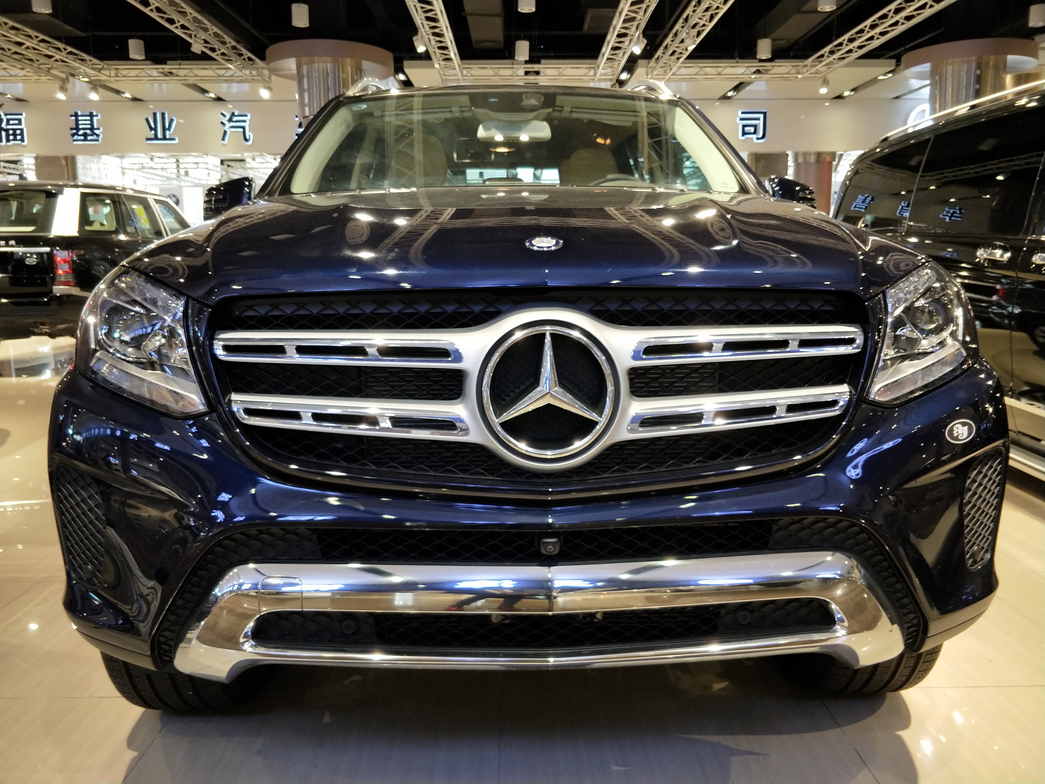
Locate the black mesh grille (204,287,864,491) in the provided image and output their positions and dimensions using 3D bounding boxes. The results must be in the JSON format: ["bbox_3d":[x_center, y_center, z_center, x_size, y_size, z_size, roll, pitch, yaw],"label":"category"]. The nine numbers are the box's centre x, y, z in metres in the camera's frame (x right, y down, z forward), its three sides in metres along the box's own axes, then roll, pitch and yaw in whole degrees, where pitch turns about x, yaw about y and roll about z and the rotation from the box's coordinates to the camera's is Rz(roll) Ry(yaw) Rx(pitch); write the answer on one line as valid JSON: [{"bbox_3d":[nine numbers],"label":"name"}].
[{"bbox_3d":[0.034,-0.008,1.078,0.965,0.285,0.140,-1,10,-2],"label":"black mesh grille"}]

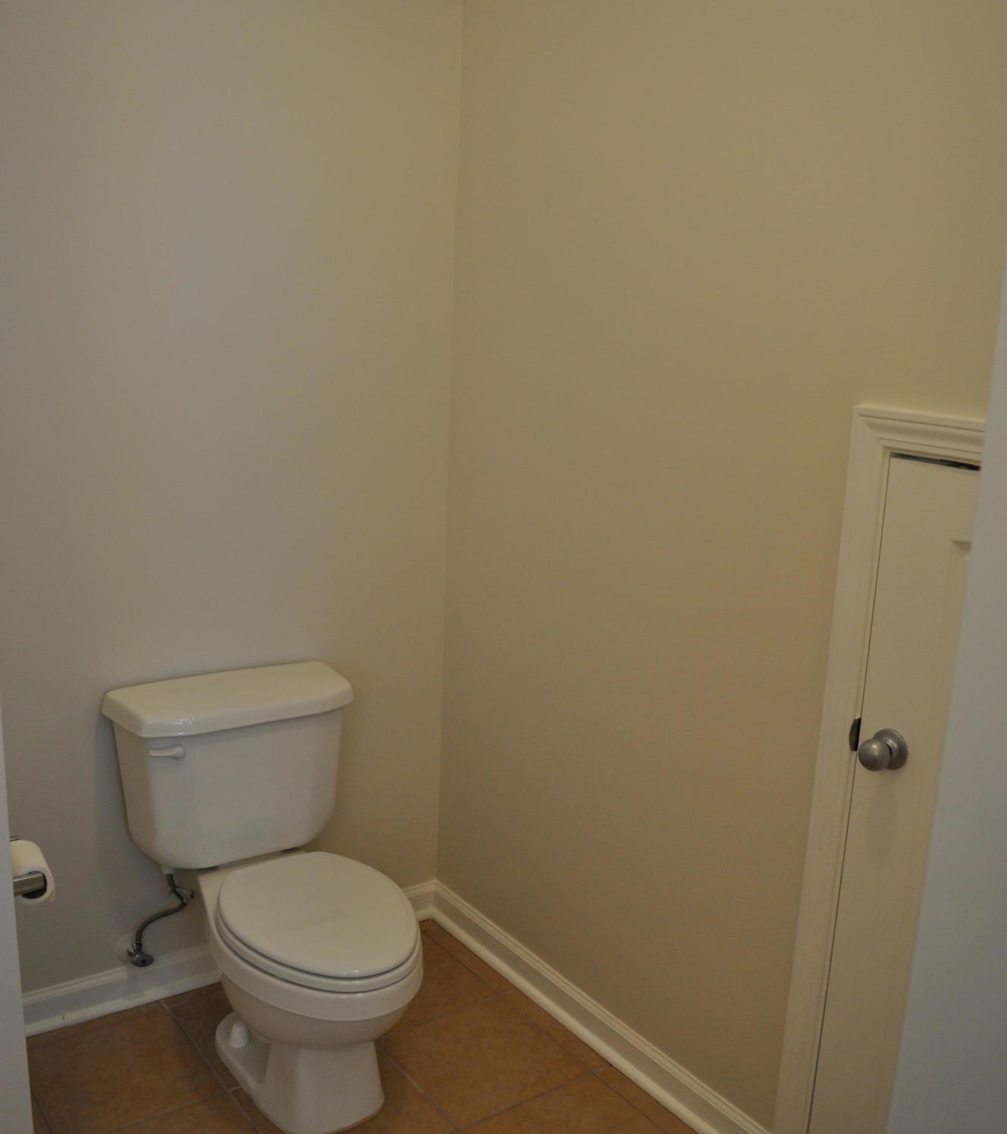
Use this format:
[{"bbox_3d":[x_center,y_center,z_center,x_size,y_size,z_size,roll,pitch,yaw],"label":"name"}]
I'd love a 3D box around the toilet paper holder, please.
[{"bbox_3d":[-0.788,0.480,1.814,0.085,0.050,0.155,-6,15,-35],"label":"toilet paper holder"}]

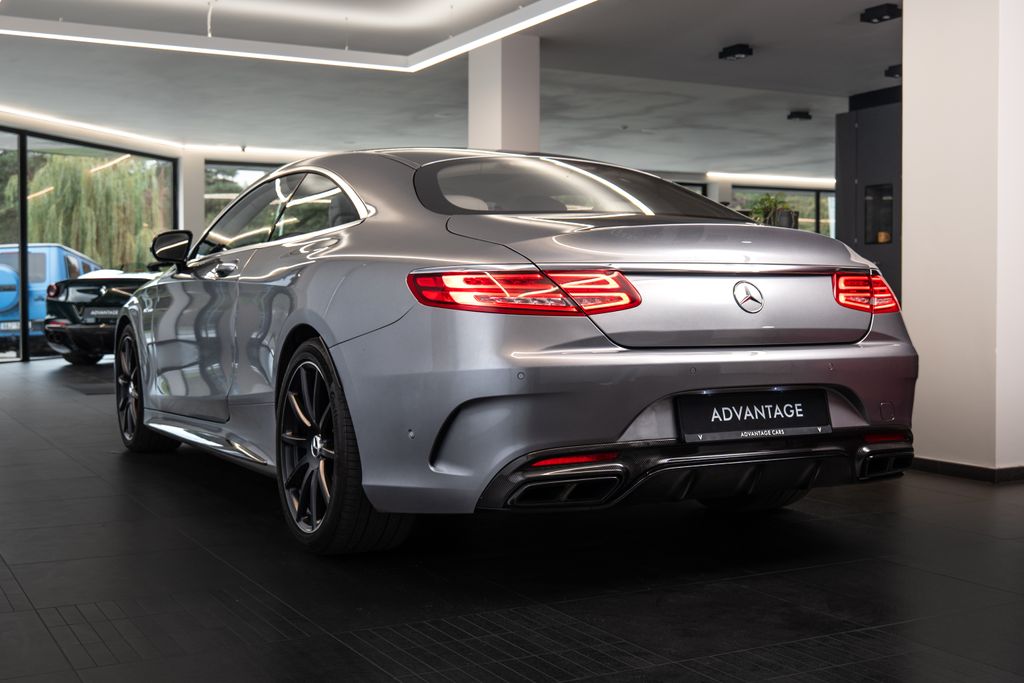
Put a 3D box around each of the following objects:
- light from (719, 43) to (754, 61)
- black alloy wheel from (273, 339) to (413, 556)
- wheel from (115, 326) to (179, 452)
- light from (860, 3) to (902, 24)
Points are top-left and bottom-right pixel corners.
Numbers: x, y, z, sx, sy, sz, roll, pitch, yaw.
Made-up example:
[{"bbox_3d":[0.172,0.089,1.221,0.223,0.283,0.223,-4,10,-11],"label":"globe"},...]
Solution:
[{"bbox_3d":[2.150,-2.773,11.471,0.168,0.095,0.295,-1,2,-29],"label":"light"},{"bbox_3d":[-0.544,0.339,3.912,0.285,0.705,0.705,-1,2,-28],"label":"black alloy wheel"},{"bbox_3d":[-1.966,0.251,6.503,0.260,0.710,0.710,-1,2,-28],"label":"wheel"},{"bbox_3d":[3.075,-2.720,9.939,0.168,0.095,0.295,-1,2,-29],"label":"light"}]

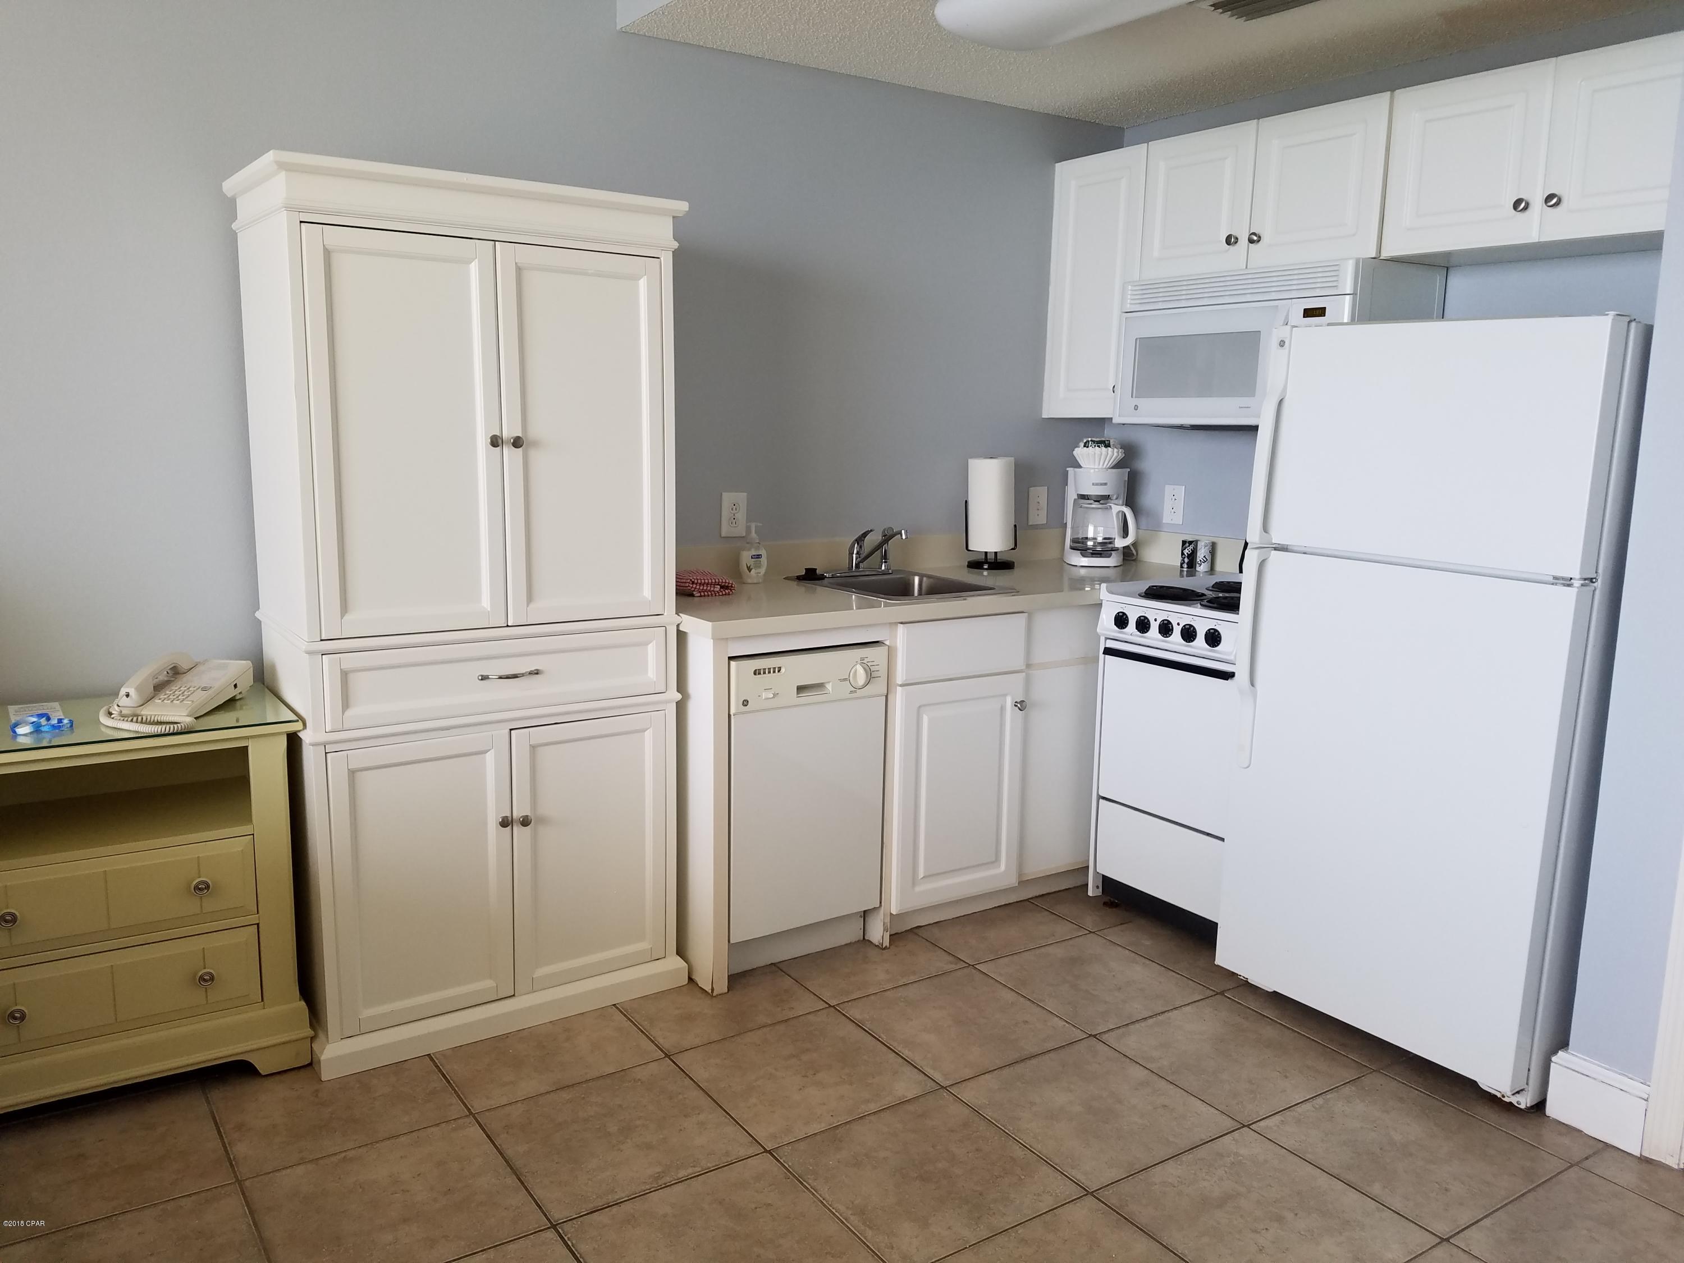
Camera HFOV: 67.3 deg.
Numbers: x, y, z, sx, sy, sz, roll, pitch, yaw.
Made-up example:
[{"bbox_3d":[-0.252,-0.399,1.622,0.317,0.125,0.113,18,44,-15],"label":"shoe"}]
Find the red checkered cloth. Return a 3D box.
[{"bbox_3d":[-0.393,-0.135,3.353,0.190,0.055,0.160,-1,10,-14],"label":"red checkered cloth"}]

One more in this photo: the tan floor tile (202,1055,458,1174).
[{"bbox_3d":[-1.014,0.938,2.541,0.418,0.010,0.390,-5,12,-33],"label":"tan floor tile"}]

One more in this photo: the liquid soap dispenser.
[{"bbox_3d":[-0.250,-0.225,3.555,0.072,0.168,0.047,-2,10,-19],"label":"liquid soap dispenser"}]

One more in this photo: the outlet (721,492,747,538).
[{"bbox_3d":[-0.300,-0.325,3.546,0.076,0.121,0.008,-5,12,-33],"label":"outlet"}]

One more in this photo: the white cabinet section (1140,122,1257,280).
[{"bbox_3d":[1.111,-1.190,3.577,0.320,0.374,0.375,-5,12,-33],"label":"white cabinet section"}]

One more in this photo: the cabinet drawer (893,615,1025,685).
[{"bbox_3d":[0.312,0.043,3.296,0.431,0.158,0.022,-5,12,-33],"label":"cabinet drawer"}]

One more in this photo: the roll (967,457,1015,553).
[{"bbox_3d":[0.479,-0.404,4.007,0.148,0.283,0.148,1,10,0],"label":"roll"}]

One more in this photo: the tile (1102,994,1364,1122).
[{"bbox_3d":[0.865,0.940,2.814,0.417,0.010,0.417,-5,12,-33],"label":"tile"}]

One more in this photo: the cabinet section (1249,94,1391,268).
[{"bbox_3d":[1.323,-1.131,3.264,0.320,0.374,0.380,-5,12,-33],"label":"cabinet section"}]

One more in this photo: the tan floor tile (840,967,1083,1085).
[{"bbox_3d":[0.271,0.901,2.901,0.418,0.010,0.418,-5,12,-33],"label":"tan floor tile"}]

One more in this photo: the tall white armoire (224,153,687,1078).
[{"bbox_3d":[-0.846,-0.046,2.905,0.848,1.834,0.503,-5,12,-33],"label":"tall white armoire"}]

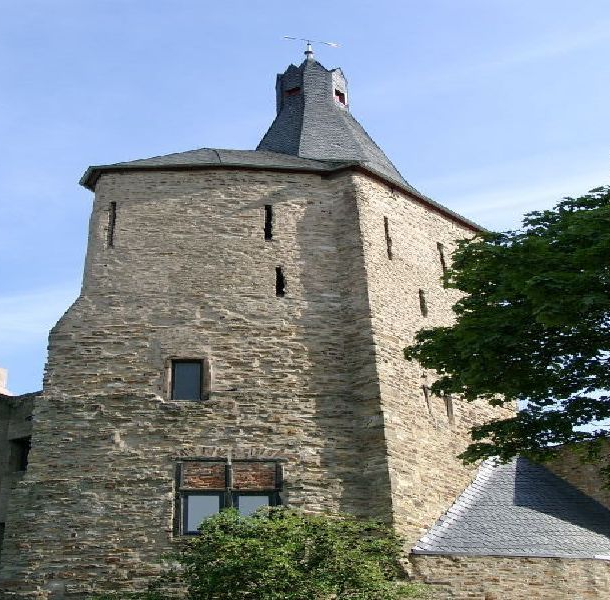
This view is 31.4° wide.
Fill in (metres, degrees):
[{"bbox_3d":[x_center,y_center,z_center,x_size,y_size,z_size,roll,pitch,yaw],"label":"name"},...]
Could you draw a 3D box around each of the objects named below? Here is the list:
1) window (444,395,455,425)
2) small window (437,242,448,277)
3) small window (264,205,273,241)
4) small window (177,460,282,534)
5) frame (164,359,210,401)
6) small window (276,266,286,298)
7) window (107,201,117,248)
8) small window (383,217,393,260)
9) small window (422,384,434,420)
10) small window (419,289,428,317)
[{"bbox_3d":[3.014,2.357,23.063,0.206,0.665,0.150,23,-42,-32],"label":"window"},{"bbox_3d":[3.191,-0.936,25.645,0.214,0.898,0.150,23,-42,-32],"label":"small window"},{"bbox_3d":[-0.818,-1.697,24.408,0.169,1.001,0.150,1,-34,-5],"label":"small window"},{"bbox_3d":[-1.453,3.766,20.607,1.981,1.509,0.200,1,-34,-5],"label":"small window"},{"bbox_3d":[-2.355,1.643,21.962,0.902,0.989,0.180,1,-34,-5],"label":"frame"},{"bbox_3d":[-0.540,-0.358,23.516,0.173,0.768,0.150,1,-34,-5],"label":"small window"},{"bbox_3d":[-4.256,-1.618,24.023,0.175,1.319,0.150,-1,-34,-3],"label":"window"},{"bbox_3d":[1.858,-1.378,24.633,0.136,1.242,0.150,23,-42,-32],"label":"small window"},{"bbox_3d":[2.515,2.139,22.722,0.168,0.747,0.150,23,-42,-32],"label":"small window"},{"bbox_3d":[2.617,0.092,24.319,0.165,0.756,0.150,23,-42,-32],"label":"small window"}]

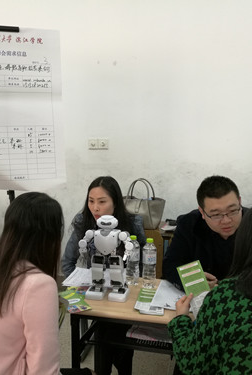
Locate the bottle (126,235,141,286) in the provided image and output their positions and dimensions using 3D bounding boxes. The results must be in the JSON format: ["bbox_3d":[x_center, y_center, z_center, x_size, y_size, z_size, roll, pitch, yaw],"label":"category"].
[{"bbox_3d":[0.037,0.357,1.916,0.066,0.245,0.066,2,11,11],"label":"bottle"}]

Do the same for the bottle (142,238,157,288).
[{"bbox_3d":[0.117,0.364,1.883,0.066,0.245,0.066,2,11,11],"label":"bottle"}]

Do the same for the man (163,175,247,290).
[{"bbox_3d":[0.410,0.553,1.995,0.540,1.300,0.720,0,11,0],"label":"man"}]

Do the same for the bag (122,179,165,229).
[{"bbox_3d":[0.114,0.110,2.876,0.360,0.357,0.170,3,12,14],"label":"bag"}]

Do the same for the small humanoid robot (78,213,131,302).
[{"bbox_3d":[-0.086,0.313,1.770,0.235,0.388,0.128,2,11,12],"label":"small humanoid robot"}]

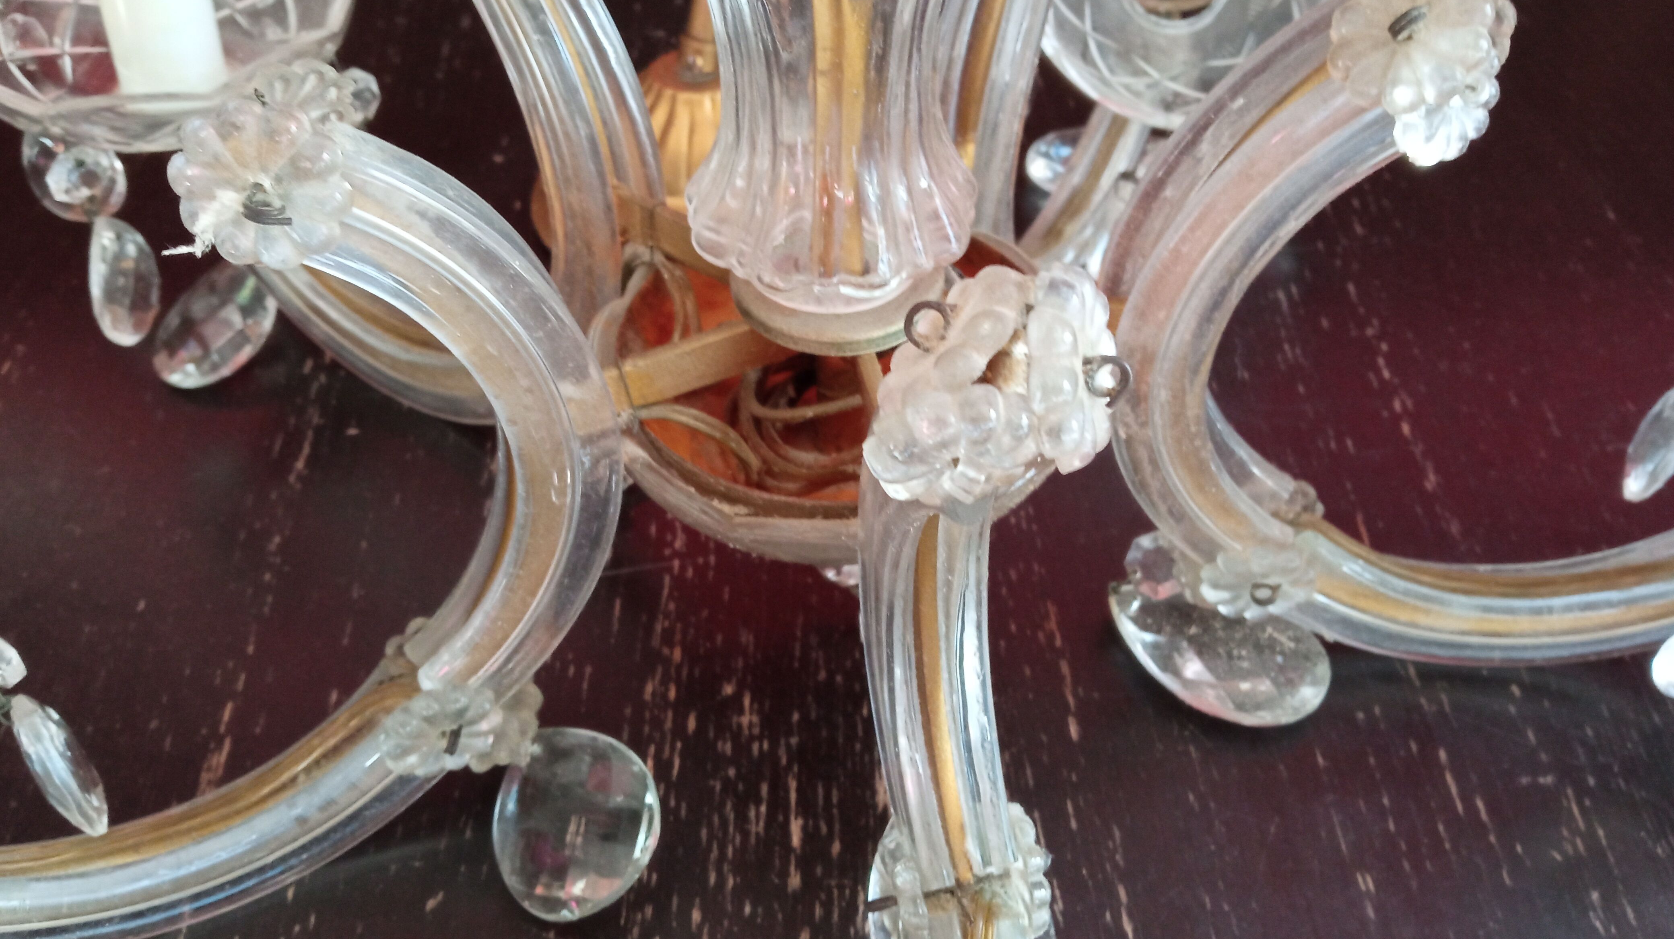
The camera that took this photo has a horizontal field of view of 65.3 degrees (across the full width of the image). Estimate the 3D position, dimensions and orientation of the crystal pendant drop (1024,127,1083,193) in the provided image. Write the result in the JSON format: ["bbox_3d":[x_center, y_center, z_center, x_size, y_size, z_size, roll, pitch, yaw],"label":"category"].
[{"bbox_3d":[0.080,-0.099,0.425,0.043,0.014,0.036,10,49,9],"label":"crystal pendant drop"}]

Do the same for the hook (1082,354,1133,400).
[{"bbox_3d":[0.032,-0.011,0.156,0.006,0.006,0.003,1,4,12],"label":"hook"}]

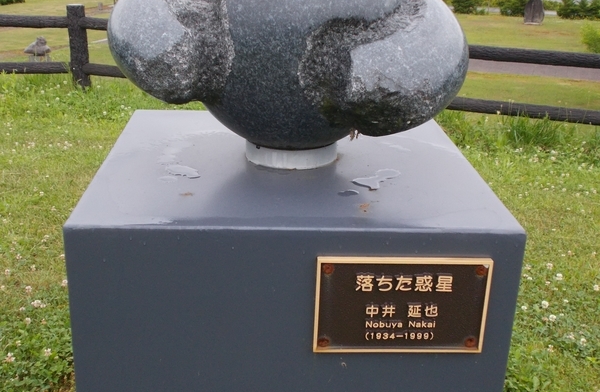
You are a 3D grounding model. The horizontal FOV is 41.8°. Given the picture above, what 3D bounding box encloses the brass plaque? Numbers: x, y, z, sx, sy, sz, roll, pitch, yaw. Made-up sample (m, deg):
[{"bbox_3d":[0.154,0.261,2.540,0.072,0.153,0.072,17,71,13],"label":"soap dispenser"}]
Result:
[{"bbox_3d":[0.190,0.208,1.458,0.321,0.196,0.014,1,20,-3],"label":"brass plaque"}]

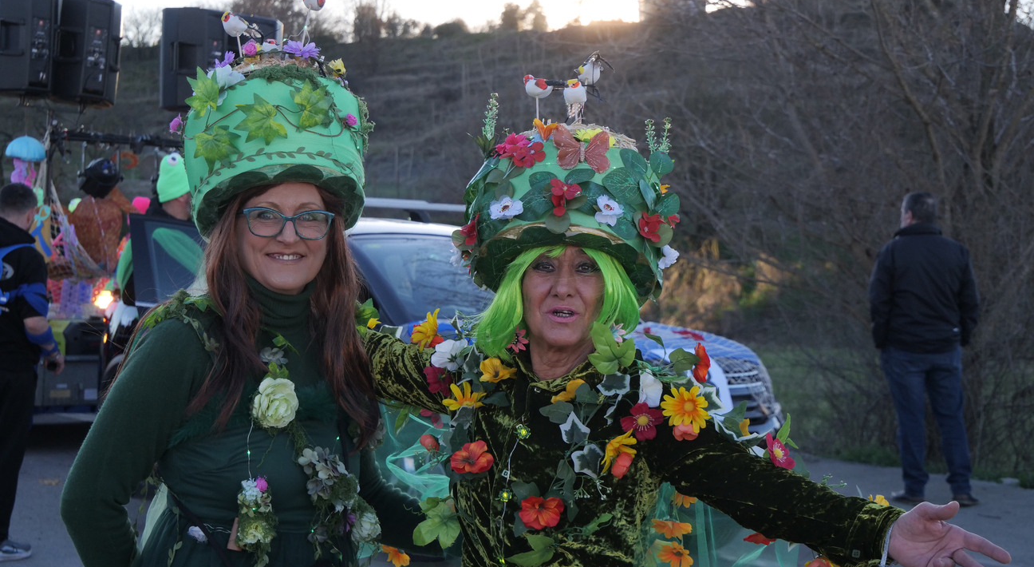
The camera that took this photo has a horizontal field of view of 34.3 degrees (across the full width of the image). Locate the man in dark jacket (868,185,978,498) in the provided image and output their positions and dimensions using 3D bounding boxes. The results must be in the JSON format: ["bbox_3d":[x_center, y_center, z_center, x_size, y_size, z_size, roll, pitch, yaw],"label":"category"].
[{"bbox_3d":[2.288,0.365,9.400,0.610,1.765,0.380,1,2,3],"label":"man in dark jacket"}]

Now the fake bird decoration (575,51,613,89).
[{"bbox_3d":[0.125,-0.347,2.720,0.050,0.063,0.060,-1,2,-37],"label":"fake bird decoration"}]

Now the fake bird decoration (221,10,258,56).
[{"bbox_3d":[-0.447,-0.403,2.700,0.060,0.072,0.045,0,2,-24],"label":"fake bird decoration"}]

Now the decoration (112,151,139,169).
[{"bbox_3d":[-2.767,-0.869,11.800,0.200,0.130,0.060,0,2,-18],"label":"decoration"}]

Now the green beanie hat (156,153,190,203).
[{"bbox_3d":[-1.591,-0.492,7.800,0.230,0.230,0.200,0,2,-13],"label":"green beanie hat"}]

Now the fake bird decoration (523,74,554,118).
[{"bbox_3d":[0.035,-0.302,2.700,0.055,0.070,0.038,1,2,0],"label":"fake bird decoration"}]

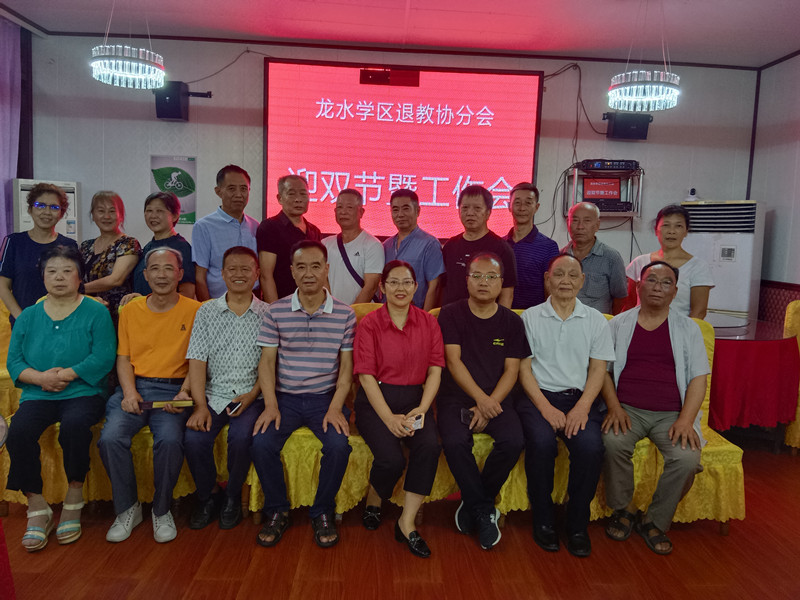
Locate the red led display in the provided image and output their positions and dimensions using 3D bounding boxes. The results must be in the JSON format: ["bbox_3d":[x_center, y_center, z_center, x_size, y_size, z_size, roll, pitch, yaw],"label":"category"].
[{"bbox_3d":[0.015,-1.270,5.267,2.403,1.500,0.090,2,6,-2],"label":"red led display"}]

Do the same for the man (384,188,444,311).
[{"bbox_3d":[0.029,0.180,3.508,0.470,1.636,0.330,5,6,22],"label":"man"}]

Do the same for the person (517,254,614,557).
[{"bbox_3d":[0.815,0.437,2.938,0.520,1.306,0.760,4,6,14],"label":"person"}]

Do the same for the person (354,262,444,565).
[{"bbox_3d":[0.037,0.446,2.848,0.480,1.245,0.800,2,6,-6],"label":"person"}]

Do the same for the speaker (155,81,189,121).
[{"bbox_3d":[-1.861,-1.624,4.917,0.230,0.330,0.220,2,12,-6],"label":"speaker"}]

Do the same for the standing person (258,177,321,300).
[{"bbox_3d":[-0.640,0.117,3.464,0.470,1.660,0.320,1,6,-16],"label":"standing person"}]

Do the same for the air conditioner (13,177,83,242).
[{"bbox_3d":[-2.770,-0.108,4.760,0.480,1.660,0.310,-1,7,-30],"label":"air conditioner"}]

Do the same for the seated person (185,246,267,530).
[{"bbox_3d":[-0.817,0.381,2.813,0.480,1.260,0.640,2,6,-2],"label":"seated person"}]

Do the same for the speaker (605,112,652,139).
[{"bbox_3d":[1.932,-1.452,5.058,0.310,0.240,0.230,3,12,4],"label":"speaker"}]

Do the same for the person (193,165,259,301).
[{"bbox_3d":[-0.973,0.105,3.434,0.480,1.719,0.330,-1,7,-32],"label":"person"}]

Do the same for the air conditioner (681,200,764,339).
[{"bbox_3d":[2.637,0.058,5.022,0.550,1.710,0.380,7,8,36],"label":"air conditioner"}]

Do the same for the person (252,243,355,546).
[{"bbox_3d":[-0.423,0.386,2.725,0.500,1.300,0.660,2,6,-2],"label":"person"}]

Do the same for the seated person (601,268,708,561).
[{"bbox_3d":[1.240,0.454,2.992,0.530,1.294,0.760,5,6,22],"label":"seated person"}]

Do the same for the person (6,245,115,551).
[{"bbox_3d":[-1.581,0.384,2.787,0.530,1.249,0.780,1,6,-11],"label":"person"}]

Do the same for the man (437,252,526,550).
[{"bbox_3d":[0.412,0.422,2.955,0.520,1.299,0.760,3,6,8],"label":"man"}]

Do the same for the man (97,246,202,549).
[{"bbox_3d":[-1.180,0.385,2.901,0.520,1.256,0.760,1,6,-13],"label":"man"}]

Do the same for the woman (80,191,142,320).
[{"bbox_3d":[-1.631,0.148,3.405,0.420,1.530,0.360,2,6,-7],"label":"woman"}]

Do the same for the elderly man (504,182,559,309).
[{"bbox_3d":[0.738,0.161,3.613,0.480,1.708,0.320,5,6,22],"label":"elderly man"}]

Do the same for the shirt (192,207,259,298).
[{"bbox_3d":[-0.971,-0.199,3.402,0.480,0.660,0.290,-1,7,-32],"label":"shirt"}]

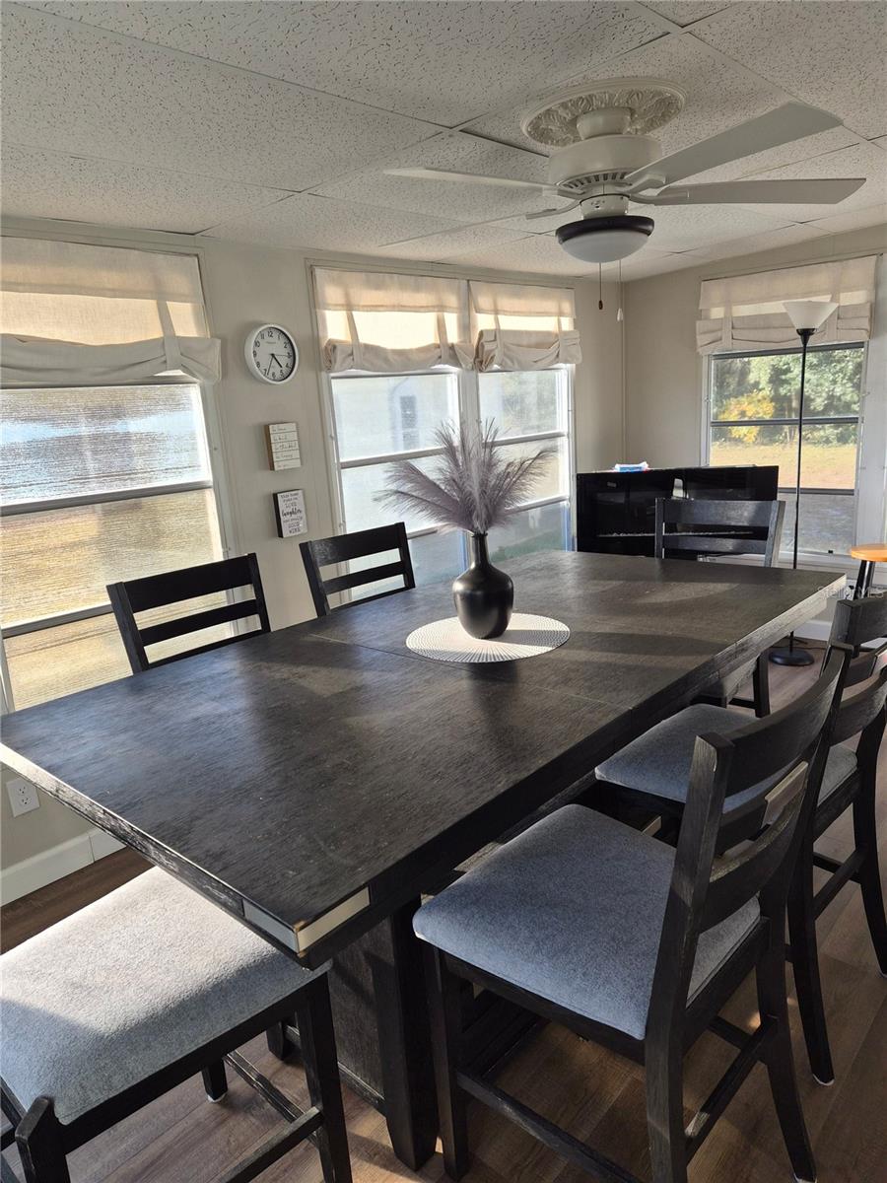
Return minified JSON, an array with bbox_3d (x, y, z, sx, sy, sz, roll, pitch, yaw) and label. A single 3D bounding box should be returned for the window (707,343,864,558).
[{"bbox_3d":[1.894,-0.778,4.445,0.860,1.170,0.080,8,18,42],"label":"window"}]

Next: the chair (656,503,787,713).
[{"bbox_3d":[0.893,0.233,2.835,0.480,1.060,0.570,7,17,38],"label":"chair"}]

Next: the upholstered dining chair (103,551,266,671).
[{"bbox_3d":[-0.514,0.476,2.236,0.570,1.060,0.480,8,18,42],"label":"upholstered dining chair"}]

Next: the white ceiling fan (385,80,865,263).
[{"bbox_3d":[0.394,-0.996,1.948,1.280,0.345,1.280,8,18,42],"label":"white ceiling fan"}]

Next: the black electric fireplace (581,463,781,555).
[{"bbox_3d":[1.355,-0.467,4.606,1.100,0.495,0.140,0,14,13],"label":"black electric fireplace"}]

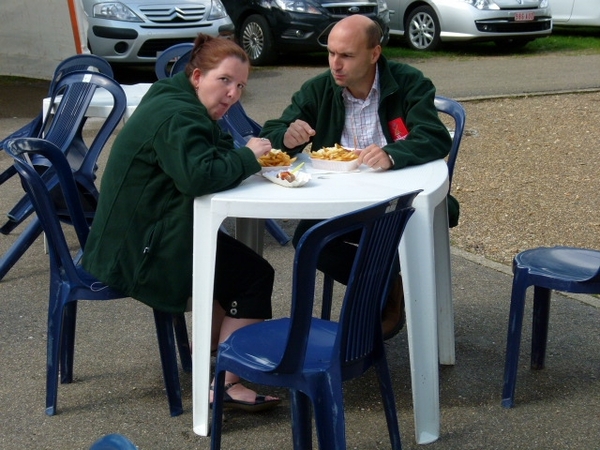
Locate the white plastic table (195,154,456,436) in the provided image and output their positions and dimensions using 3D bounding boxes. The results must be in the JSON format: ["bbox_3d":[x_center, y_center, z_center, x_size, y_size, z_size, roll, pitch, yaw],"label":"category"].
[{"bbox_3d":[0.091,0.202,3.874,0.770,0.720,0.770,1,13,10],"label":"white plastic table"}]

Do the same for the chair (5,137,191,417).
[{"bbox_3d":[-0.636,0.137,3.923,0.540,0.870,0.460,-2,13,-2],"label":"chair"}]

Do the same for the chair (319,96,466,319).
[{"bbox_3d":[0.364,-0.038,4.557,0.460,0.870,0.540,4,14,24],"label":"chair"}]

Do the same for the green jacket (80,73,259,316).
[{"bbox_3d":[-0.433,-0.109,3.848,0.580,0.730,0.530,-2,13,-2],"label":"green jacket"}]

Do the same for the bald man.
[{"bbox_3d":[0.236,-0.141,4.327,0.640,1.180,0.660,2,13,17],"label":"bald man"}]

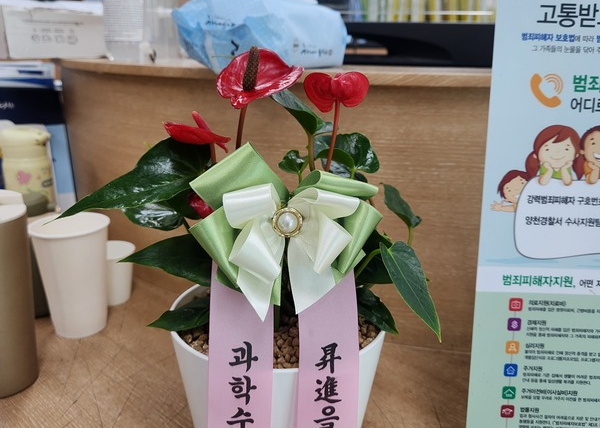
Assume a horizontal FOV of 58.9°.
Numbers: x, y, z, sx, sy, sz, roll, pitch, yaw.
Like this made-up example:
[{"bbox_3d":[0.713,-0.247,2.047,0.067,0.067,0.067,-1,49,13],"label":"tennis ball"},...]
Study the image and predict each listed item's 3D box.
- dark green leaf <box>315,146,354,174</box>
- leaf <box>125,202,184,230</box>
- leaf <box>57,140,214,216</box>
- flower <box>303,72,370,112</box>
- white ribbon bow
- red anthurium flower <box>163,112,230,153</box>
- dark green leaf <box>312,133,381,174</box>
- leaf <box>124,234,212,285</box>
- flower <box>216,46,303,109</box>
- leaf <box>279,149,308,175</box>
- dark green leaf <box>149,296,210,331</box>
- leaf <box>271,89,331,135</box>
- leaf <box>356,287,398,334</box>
[{"bbox_3d":[0.024,-0.037,0.368,0.027,0.019,0.018,4,17,11],"label":"dark green leaf"},{"bbox_3d":[-0.098,-0.001,0.376,0.054,0.021,0.028,1,17,0],"label":"leaf"},{"bbox_3d":[-0.111,-0.013,0.350,0.106,0.022,0.052,-19,54,-15],"label":"leaf"},{"bbox_3d":[0.025,-0.084,0.364,0.043,0.029,0.032,1,31,0],"label":"flower"},{"bbox_3d":[-0.005,0.020,0.306,0.075,0.071,0.040,1,17,0],"label":"white ribbon bow"},{"bbox_3d":[-0.068,-0.054,0.350,0.044,0.028,0.036,-2,17,-11],"label":"red anthurium flower"},{"bbox_3d":[0.032,-0.044,0.375,0.047,0.025,0.030,1,17,0],"label":"dark green leaf"},{"bbox_3d":[-0.087,0.031,0.369,0.065,0.026,0.032,1,17,0],"label":"leaf"},{"bbox_3d":[-0.027,-0.090,0.352,0.054,0.038,0.036,1,-4,5],"label":"flower"},{"bbox_3d":[-0.004,-0.036,0.360,0.022,0.016,0.016,1,17,0],"label":"leaf"},{"bbox_3d":[-0.083,0.072,0.384,0.055,0.014,0.034,-9,32,-17],"label":"dark green leaf"},{"bbox_3d":[0.000,-0.068,0.353,0.043,0.031,0.028,1,17,0],"label":"leaf"},{"bbox_3d":[0.052,0.069,0.380,0.035,0.026,0.028,1,17,0],"label":"leaf"}]

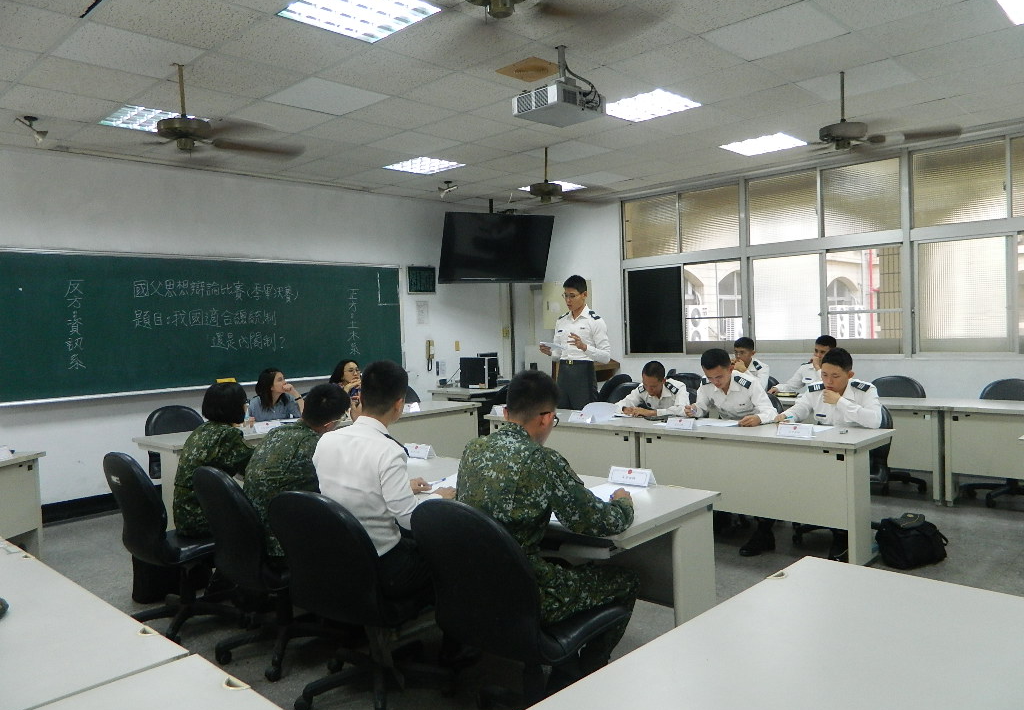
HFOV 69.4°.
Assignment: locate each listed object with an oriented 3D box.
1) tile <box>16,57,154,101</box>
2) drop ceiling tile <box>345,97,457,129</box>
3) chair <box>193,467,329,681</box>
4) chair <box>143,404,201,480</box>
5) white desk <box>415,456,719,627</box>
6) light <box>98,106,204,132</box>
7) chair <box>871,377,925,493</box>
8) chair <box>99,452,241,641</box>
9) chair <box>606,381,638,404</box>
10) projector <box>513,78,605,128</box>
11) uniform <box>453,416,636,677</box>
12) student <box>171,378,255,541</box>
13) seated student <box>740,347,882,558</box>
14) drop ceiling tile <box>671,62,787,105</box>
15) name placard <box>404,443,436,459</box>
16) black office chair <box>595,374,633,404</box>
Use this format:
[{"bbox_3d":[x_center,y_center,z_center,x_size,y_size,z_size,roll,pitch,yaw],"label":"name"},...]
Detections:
[{"bbox_3d":[-2.432,-1.581,4.261,0.600,0.020,0.600,0,4,44],"label":"tile"},{"bbox_3d":[-0.762,-1.688,5.177,0.600,0.018,0.600,0,3,44],"label":"drop ceiling tile"},{"bbox_3d":[-1.039,0.895,3.348,0.580,0.880,0.650,0,3,41],"label":"chair"},{"bbox_3d":[-2.559,0.849,5.850,0.630,0.903,0.600,0,3,44],"label":"chair"},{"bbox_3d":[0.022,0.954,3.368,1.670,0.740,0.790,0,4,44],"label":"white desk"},{"bbox_3d":[-2.497,-1.668,5.231,0.600,0.060,0.600,1,3,44],"label":"light"},{"bbox_3d":[3.264,0.669,6.378,0.600,0.920,0.640,1,3,44],"label":"chair"},{"bbox_3d":[-1.637,0.901,3.668,0.600,0.903,0.630,0,3,44],"label":"chair"},{"bbox_3d":[0.949,0.732,6.711,0.600,0.910,0.620,1,3,44],"label":"chair"},{"bbox_3d":[0.249,-1.350,3.986,0.315,0.130,0.395,0,4,44],"label":"projector"},{"bbox_3d":[0.132,0.722,2.648,0.600,1.030,0.820,0,3,41],"label":"uniform"},{"bbox_3d":[-1.476,0.738,3.975,0.470,1.170,0.730,0,3,44],"label":"student"},{"bbox_3d":[2.048,0.594,4.943,0.640,1.270,1.200,1,3,44],"label":"seated student"},{"bbox_3d":[1.386,-1.768,4.822,0.604,0.020,0.604,0,3,44],"label":"drop ceiling tile"},{"bbox_3d":[-0.531,0.542,4.196,0.210,0.068,0.085,0,4,44],"label":"name placard"},{"bbox_3d":[0.845,0.671,6.724,0.600,0.940,0.600,-3,3,-20],"label":"black office chair"}]

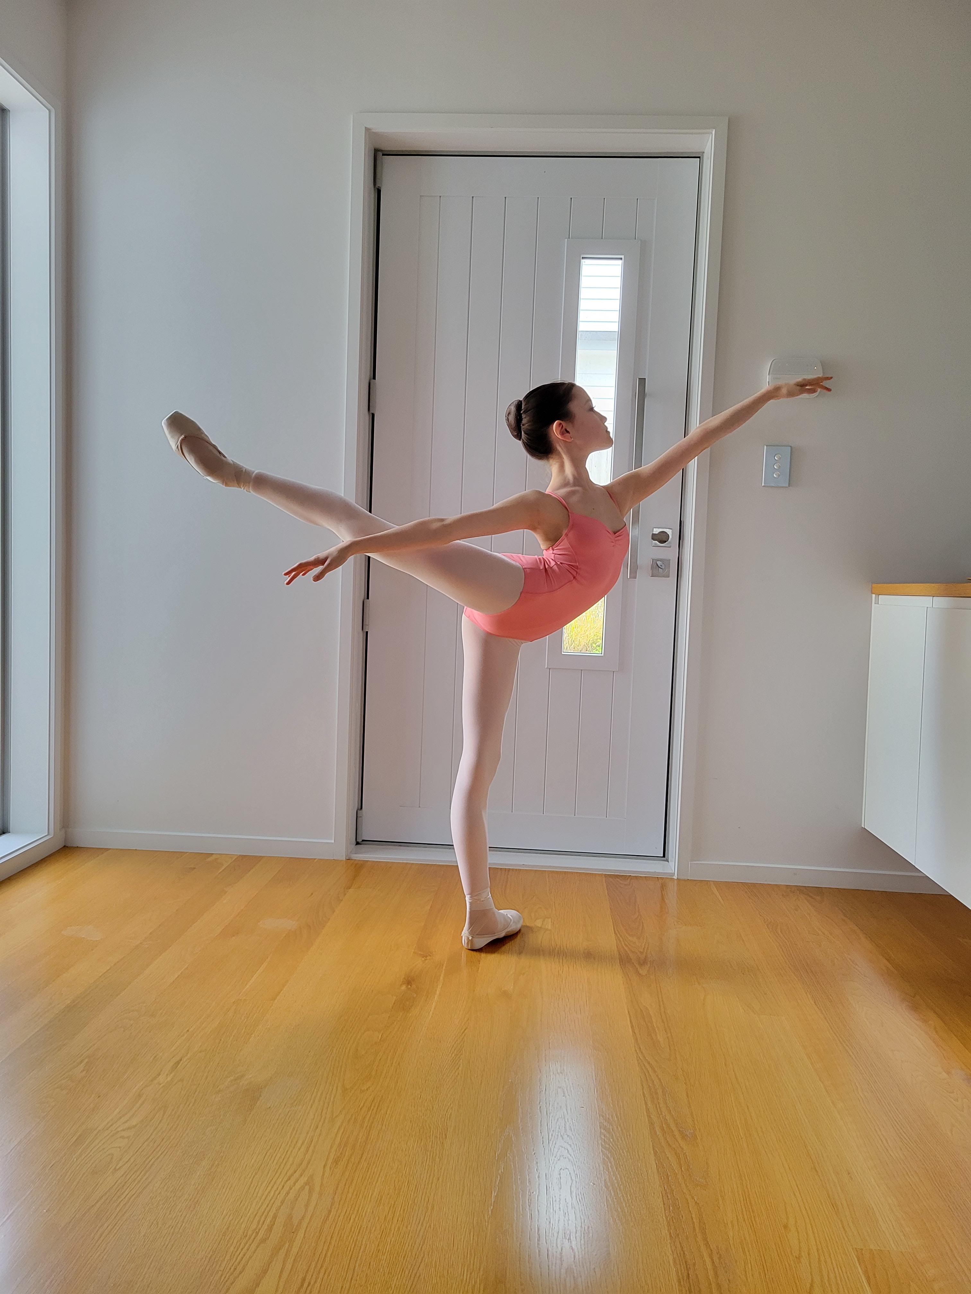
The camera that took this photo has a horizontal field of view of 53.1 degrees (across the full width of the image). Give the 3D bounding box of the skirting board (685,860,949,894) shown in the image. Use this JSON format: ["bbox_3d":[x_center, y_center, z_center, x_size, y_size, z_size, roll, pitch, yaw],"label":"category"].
[{"bbox_3d":[1.041,0.687,2.902,0.850,0.060,0.013,2,4,3],"label":"skirting board"}]

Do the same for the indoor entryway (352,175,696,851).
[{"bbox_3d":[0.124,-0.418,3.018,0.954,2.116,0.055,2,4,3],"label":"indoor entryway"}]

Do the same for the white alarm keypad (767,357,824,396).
[{"bbox_3d":[0.893,-0.775,2.800,0.150,0.113,0.025,2,4,3],"label":"white alarm keypad"}]

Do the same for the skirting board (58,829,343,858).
[{"bbox_3d":[-0.887,0.608,3.016,0.850,0.060,0.013,2,4,3],"label":"skirting board"}]

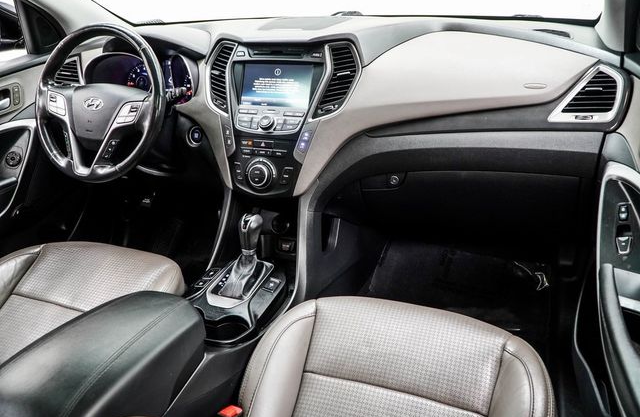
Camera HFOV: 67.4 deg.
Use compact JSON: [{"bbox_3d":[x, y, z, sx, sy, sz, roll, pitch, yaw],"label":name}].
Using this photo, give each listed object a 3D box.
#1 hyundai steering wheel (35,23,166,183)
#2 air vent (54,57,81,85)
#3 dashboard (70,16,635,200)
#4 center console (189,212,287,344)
[{"bbox_3d":[-0.516,-0.247,1.149,0.374,0.374,0.100,7,4,19],"label":"hyundai steering wheel"},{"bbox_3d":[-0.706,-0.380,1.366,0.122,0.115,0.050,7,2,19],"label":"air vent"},{"bbox_3d":[-0.067,-0.265,1.249,1.460,0.420,0.460,7,24,19],"label":"dashboard"},{"bbox_3d":[-0.188,0.138,1.040,0.215,0.210,0.300,7,24,19],"label":"center console"}]

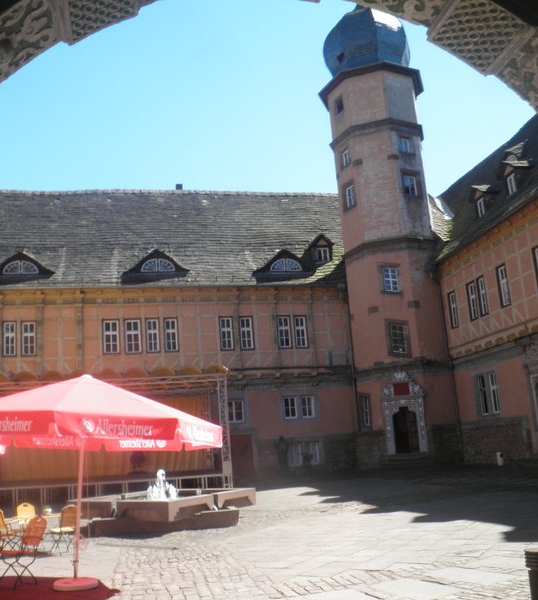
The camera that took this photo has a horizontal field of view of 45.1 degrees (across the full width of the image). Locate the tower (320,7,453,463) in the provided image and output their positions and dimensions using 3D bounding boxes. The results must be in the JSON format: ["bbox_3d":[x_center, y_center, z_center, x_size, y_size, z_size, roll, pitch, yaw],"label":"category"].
[{"bbox_3d":[6.162,-5.452,36.633,6.100,29.000,5.600,-8,-13,17],"label":"tower"}]

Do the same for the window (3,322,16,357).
[{"bbox_3d":[-11.777,1.784,29.428,0.573,1.620,0.160,-1,-13,-14],"label":"window"}]

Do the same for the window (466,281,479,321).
[{"bbox_3d":[8.967,0.070,28.462,0.150,1.700,0.640,-1,-13,-12],"label":"window"}]

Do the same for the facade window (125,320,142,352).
[{"bbox_3d":[-6.662,1.783,31.757,0.790,1.720,0.150,-1,-13,-12],"label":"facade window"}]

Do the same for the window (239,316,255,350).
[{"bbox_3d":[-1.166,1.817,35.091,0.740,1.850,0.150,-1,-13,-13],"label":"window"}]

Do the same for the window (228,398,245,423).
[{"bbox_3d":[-1.785,5.826,33.965,1.000,1.200,0.150,-1,-13,-13],"label":"window"}]

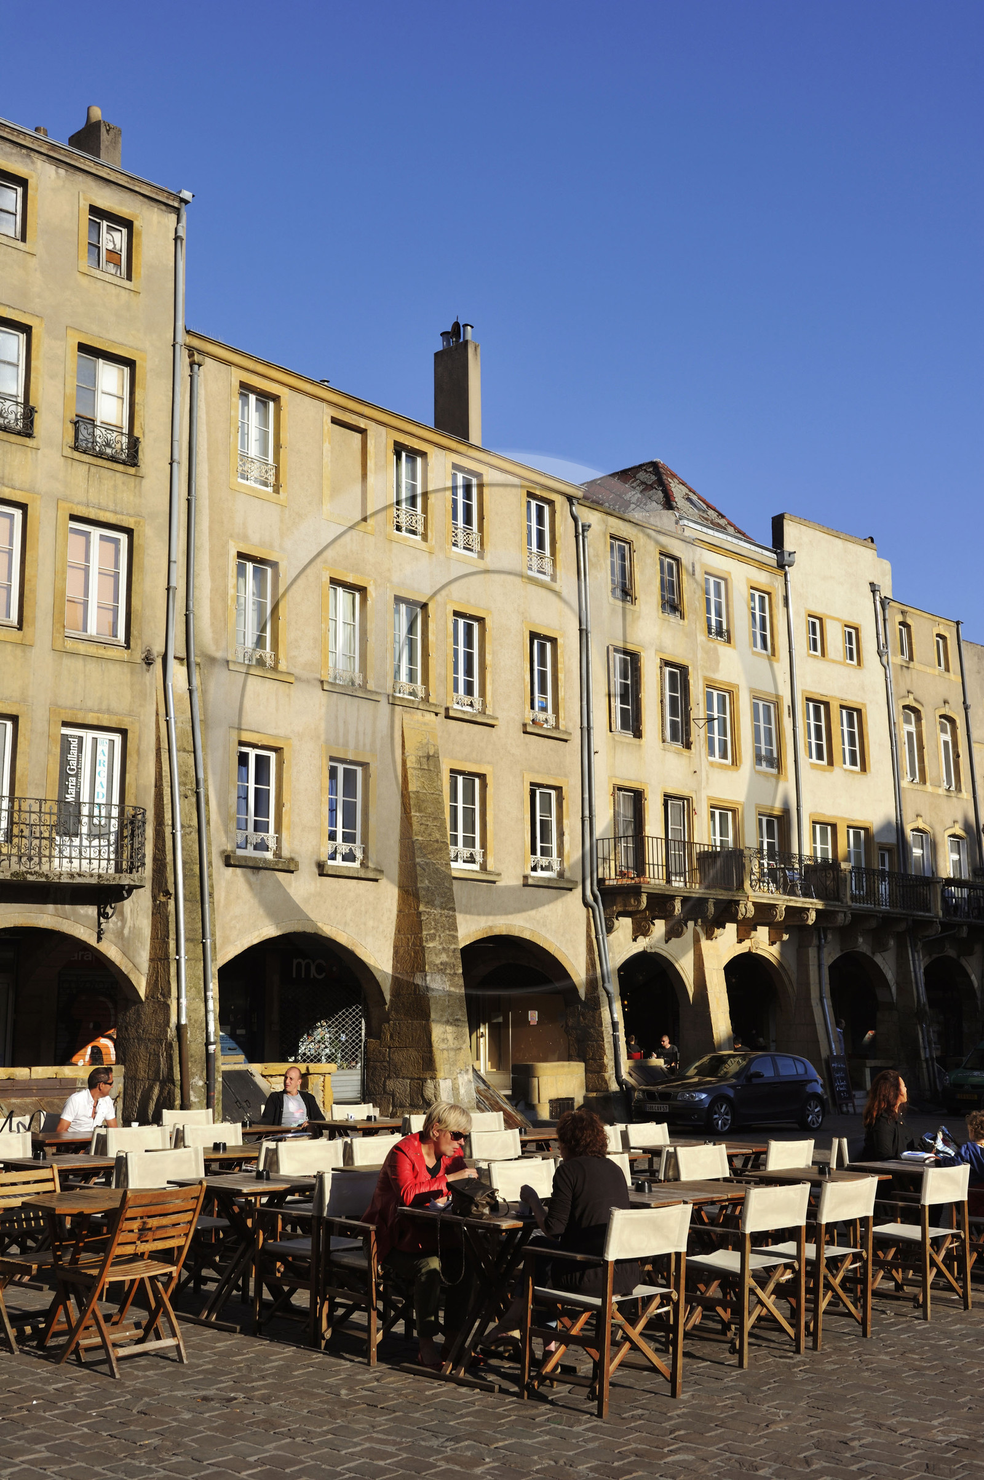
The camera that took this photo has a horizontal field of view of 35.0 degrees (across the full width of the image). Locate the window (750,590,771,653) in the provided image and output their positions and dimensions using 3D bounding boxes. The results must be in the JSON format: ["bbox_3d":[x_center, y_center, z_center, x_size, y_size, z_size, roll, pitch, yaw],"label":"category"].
[{"bbox_3d":[6.624,-2.918,38.475,0.180,1.447,0.934,-11,-15,44],"label":"window"}]

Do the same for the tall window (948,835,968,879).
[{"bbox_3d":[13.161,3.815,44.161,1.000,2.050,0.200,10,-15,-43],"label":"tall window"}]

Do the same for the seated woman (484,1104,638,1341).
[{"bbox_3d":[0.323,2.407,7.404,0.500,1.280,0.850,9,-15,-42],"label":"seated woman"}]

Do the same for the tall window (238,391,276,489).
[{"bbox_3d":[-3.954,-4.989,25.875,0.150,1.526,0.806,-11,-15,42],"label":"tall window"}]

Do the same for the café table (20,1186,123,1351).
[{"bbox_3d":[-1.999,2.784,8.143,0.800,0.750,0.800,0,-11,-1],"label":"café table"}]

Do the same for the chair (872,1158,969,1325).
[{"bbox_3d":[2.513,2.963,9.316,0.550,0.860,0.580,10,-15,-43],"label":"chair"}]

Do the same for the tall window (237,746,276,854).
[{"bbox_3d":[-3.969,1.018,26.292,0.180,1.744,0.921,-10,-14,42],"label":"tall window"}]

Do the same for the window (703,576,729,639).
[{"bbox_3d":[5.343,-3.137,37.194,0.180,1.459,0.944,-11,-15,44],"label":"window"}]

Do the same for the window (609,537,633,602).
[{"bbox_3d":[2.855,-3.793,34.686,0.150,1.353,0.774,-10,-13,43],"label":"window"}]

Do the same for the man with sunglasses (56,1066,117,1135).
[{"bbox_3d":[-3.396,3.491,13.534,0.600,1.280,0.800,9,-15,-42],"label":"man with sunglasses"}]

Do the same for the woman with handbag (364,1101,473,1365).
[{"bbox_3d":[-0.363,2.604,8.298,0.520,1.280,0.820,10,-15,-44],"label":"woman with handbag"}]

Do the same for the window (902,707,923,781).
[{"bbox_3d":[10.958,0.100,40.780,0.722,1.935,0.150,10,-15,-44],"label":"window"}]

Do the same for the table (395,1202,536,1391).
[{"bbox_3d":[-0.010,2.806,7.973,0.680,0.750,0.920,9,-15,-42],"label":"table"}]

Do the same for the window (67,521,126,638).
[{"bbox_3d":[-5.924,-2.356,23.221,0.150,1.669,0.978,-11,-15,43],"label":"window"}]

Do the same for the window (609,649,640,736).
[{"bbox_3d":[2.920,-1.036,34.269,0.180,1.802,0.991,-11,-15,44],"label":"window"}]

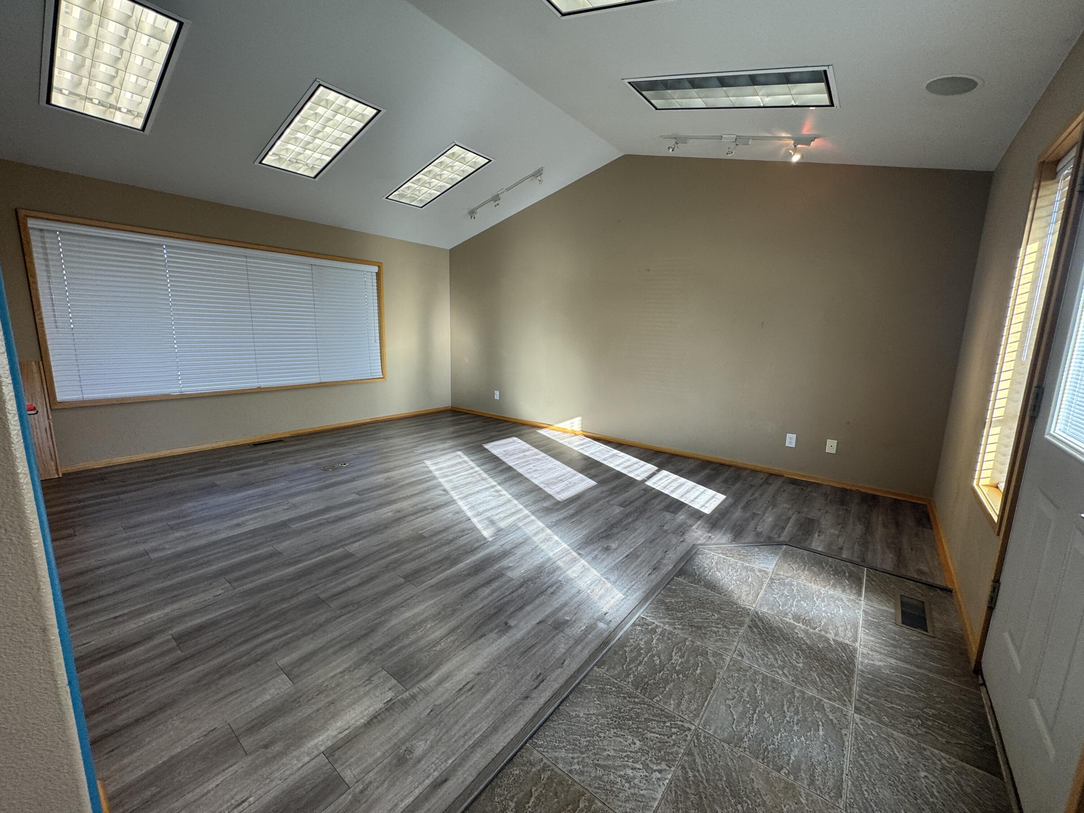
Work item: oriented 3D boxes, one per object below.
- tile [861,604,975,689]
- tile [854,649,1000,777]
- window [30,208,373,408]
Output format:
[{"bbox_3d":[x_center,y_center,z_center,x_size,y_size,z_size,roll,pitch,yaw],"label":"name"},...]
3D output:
[{"bbox_3d":[1.597,1.018,1.896,0.346,0.020,0.398,9,12,37],"label":"tile"},{"bbox_3d":[1.349,1.067,1.578,0.346,0.020,0.398,9,12,37],"label":"tile"},{"bbox_3d":[-3.031,-0.915,4.626,0.060,1.527,3.052,9,12,37],"label":"window"}]

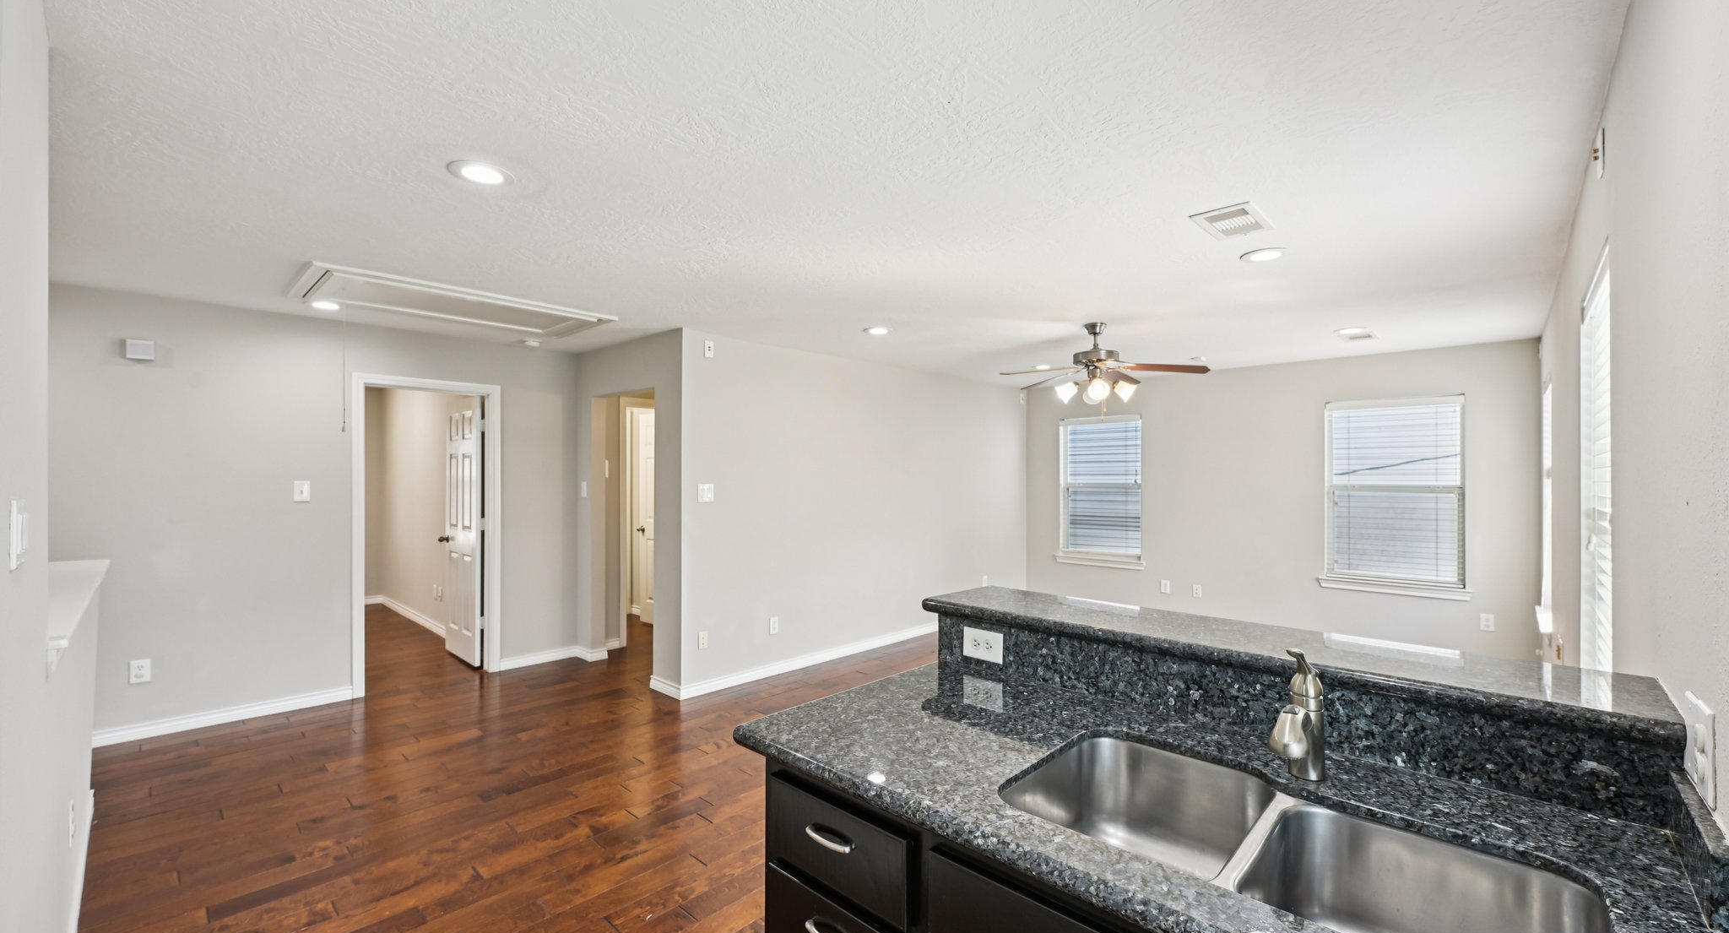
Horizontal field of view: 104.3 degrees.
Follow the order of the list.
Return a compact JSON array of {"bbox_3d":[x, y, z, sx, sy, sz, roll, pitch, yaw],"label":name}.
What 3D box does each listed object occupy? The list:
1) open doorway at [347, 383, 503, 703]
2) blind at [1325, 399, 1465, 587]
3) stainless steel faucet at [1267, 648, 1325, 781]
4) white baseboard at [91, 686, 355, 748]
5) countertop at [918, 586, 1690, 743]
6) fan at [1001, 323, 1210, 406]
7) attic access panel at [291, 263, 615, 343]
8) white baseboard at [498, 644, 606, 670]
[{"bbox_3d":[-3.059,0.459,4.736,0.130,2.122,0.892,0,-1,43],"label":"open doorway"},{"bbox_3d":[4.215,0.189,5.377,0.878,1.462,0.050,0,-1,43],"label":"blind"},{"bbox_3d":[0.745,0.440,1.155,0.057,0.233,0.215,0,-1,43],"label":"stainless steel faucet"},{"bbox_3d":[-3.712,1.469,3.949,0.018,0.088,1.150,0,-1,43],"label":"white baseboard"},{"bbox_3d":[0.796,0.402,1.586,1.420,0.038,0.312,0,-1,43],"label":"countertop"},{"bbox_3d":[1.522,-0.654,4.430,1.320,0.550,1.320,0,-1,43],"label":"fan"},{"bbox_3d":[-2.384,-0.929,3.987,0.895,0.045,1.492,0,-1,43],"label":"attic access panel"},{"bbox_3d":[-2.385,1.483,5.186,0.280,0.090,0.690,0,-1,43],"label":"white baseboard"}]

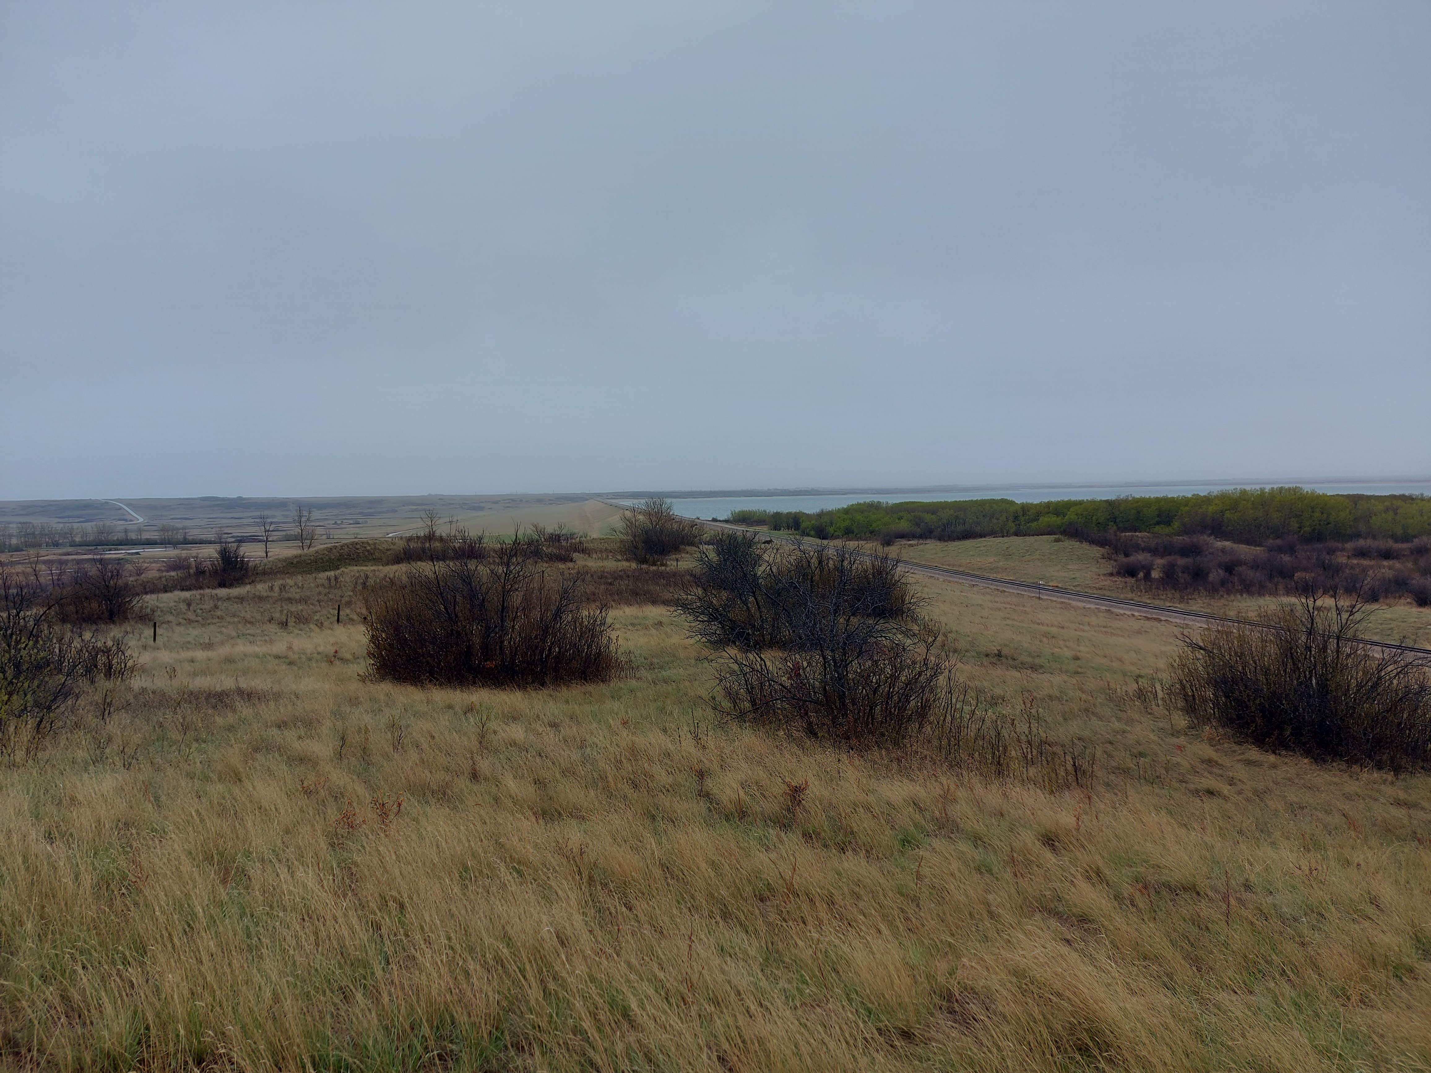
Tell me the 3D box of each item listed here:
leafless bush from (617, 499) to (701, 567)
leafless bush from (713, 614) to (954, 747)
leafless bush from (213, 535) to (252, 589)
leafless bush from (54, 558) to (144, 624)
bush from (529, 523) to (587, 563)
[{"bbox_3d":[-3.493,-0.314,62.000,4.950,4.190,4.450,-1,3,0],"label":"leafless bush"},{"bbox_3d":[1.367,1.672,11.500,2.600,1.480,2.210,-1,3,0],"label":"leafless bush"},{"bbox_3d":[-29.239,1.487,60.000,2.300,3.180,2.300,-1,3,0],"label":"leafless bush"},{"bbox_3d":[-27.938,2.459,45.000,4.080,3.040,3.670,-1,3,0],"label":"leafless bush"},{"bbox_3d":[-10.803,0.421,68.000,4.060,2.610,3.450,-1,3,0],"label":"bush"}]

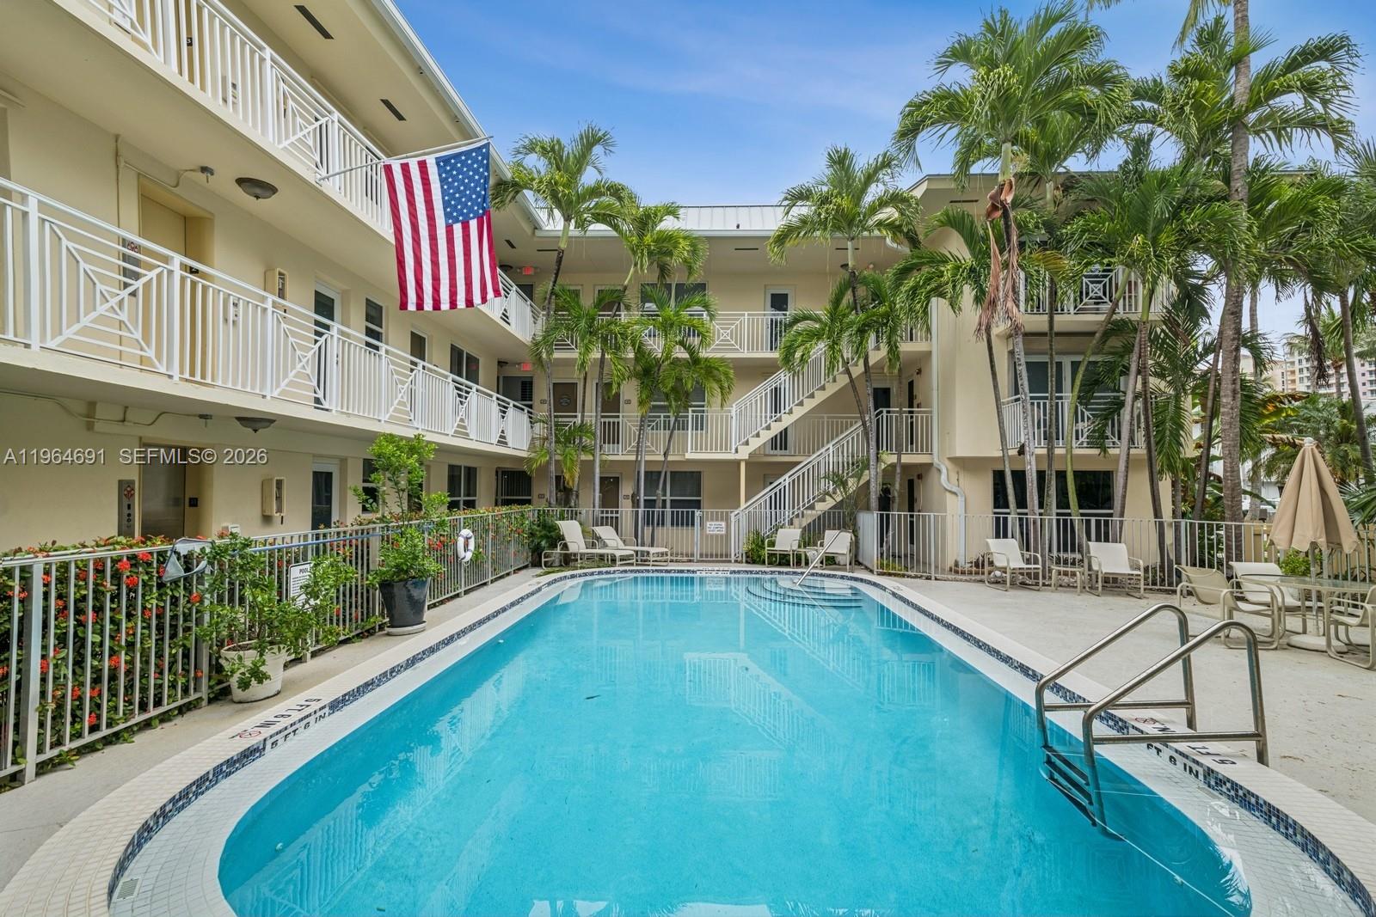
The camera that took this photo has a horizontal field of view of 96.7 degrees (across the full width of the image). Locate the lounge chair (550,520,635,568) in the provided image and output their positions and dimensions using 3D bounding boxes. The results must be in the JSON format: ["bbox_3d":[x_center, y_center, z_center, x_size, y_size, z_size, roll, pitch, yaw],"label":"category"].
[{"bbox_3d":[-2.073,1.804,12.750,1.750,1.000,0.680,-1,-3,22],"label":"lounge chair"}]

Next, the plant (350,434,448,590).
[{"bbox_3d":[-3.368,0.823,7.150,0.970,2.150,0.970,0,-3,3],"label":"plant"}]

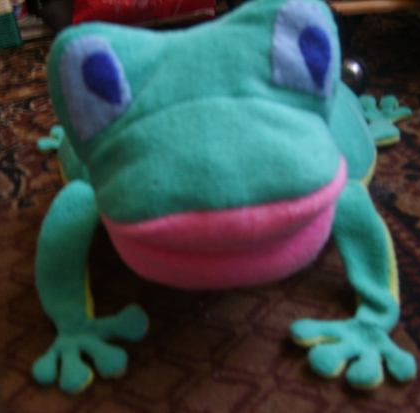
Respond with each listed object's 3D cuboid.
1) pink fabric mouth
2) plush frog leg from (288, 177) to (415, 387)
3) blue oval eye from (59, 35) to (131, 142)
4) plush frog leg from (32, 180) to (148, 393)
[{"bbox_3d":[0.011,0.012,0.405,0.172,0.062,0.075,-11,21,3],"label":"pink fabric mouth"},{"bbox_3d":[0.110,0.050,0.427,0.092,0.126,0.115,-1,33,3],"label":"plush frog leg"},{"bbox_3d":[-0.082,-0.086,0.400,0.048,0.075,0.020,-12,7,15],"label":"blue oval eye"},{"bbox_3d":[-0.097,0.055,0.434,0.088,0.126,0.115,-3,33,0],"label":"plush frog leg"}]

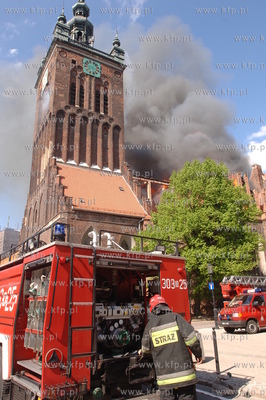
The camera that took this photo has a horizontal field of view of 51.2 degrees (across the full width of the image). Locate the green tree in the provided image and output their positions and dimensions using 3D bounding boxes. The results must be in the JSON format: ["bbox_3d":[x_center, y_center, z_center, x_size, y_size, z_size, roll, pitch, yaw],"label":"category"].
[{"bbox_3d":[6.360,2.800,25.380,10.590,14.450,9.990,-1,-19,0],"label":"green tree"}]

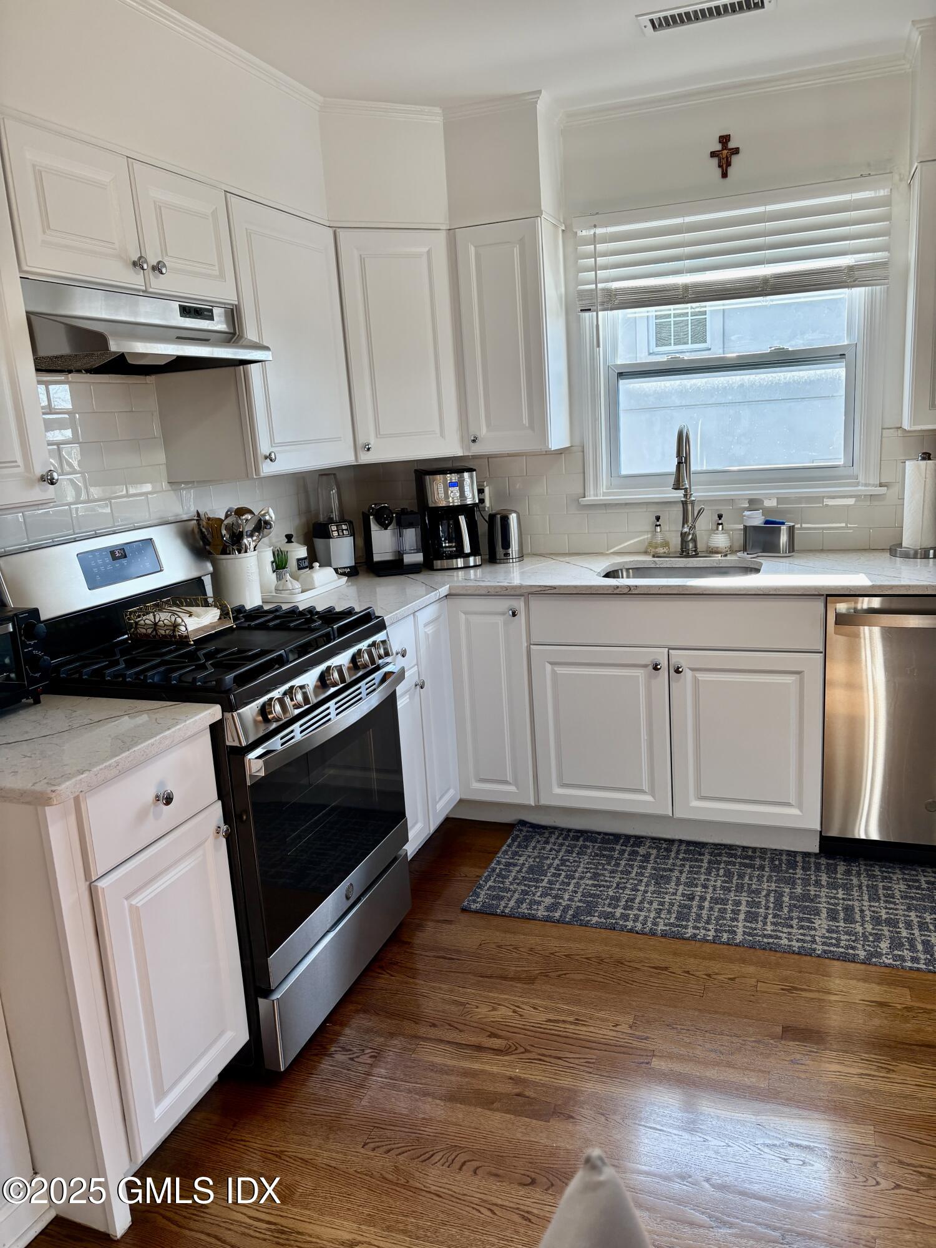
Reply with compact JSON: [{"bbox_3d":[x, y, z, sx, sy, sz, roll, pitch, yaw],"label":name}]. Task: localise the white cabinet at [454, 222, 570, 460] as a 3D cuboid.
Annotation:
[{"bbox_3d":[0.162,-1.027,3.427,0.340,0.780,0.286,1,13,21],"label":"white cabinet"}]

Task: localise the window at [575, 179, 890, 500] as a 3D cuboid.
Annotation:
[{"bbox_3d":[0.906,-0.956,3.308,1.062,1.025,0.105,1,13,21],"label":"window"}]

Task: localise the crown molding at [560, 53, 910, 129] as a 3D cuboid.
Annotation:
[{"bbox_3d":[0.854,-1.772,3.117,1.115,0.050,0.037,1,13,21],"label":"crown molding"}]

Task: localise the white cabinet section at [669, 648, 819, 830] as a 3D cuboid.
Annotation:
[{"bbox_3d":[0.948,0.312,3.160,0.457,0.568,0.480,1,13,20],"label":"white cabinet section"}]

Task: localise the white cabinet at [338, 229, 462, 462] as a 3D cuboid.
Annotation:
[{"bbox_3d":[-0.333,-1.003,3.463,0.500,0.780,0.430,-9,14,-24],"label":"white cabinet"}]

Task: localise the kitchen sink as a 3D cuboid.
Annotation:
[{"bbox_3d":[0.732,-0.077,3.184,0.520,0.200,0.400,1,13,21],"label":"kitchen sink"}]

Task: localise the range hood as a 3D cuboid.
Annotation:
[{"bbox_3d":[-0.859,-0.724,2.330,0.451,0.159,0.765,1,13,21],"label":"range hood"}]

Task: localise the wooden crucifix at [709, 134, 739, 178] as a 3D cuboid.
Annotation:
[{"bbox_3d":[0.868,-1.582,3.170,0.096,0.138,0.015,1,13,21],"label":"wooden crucifix"}]

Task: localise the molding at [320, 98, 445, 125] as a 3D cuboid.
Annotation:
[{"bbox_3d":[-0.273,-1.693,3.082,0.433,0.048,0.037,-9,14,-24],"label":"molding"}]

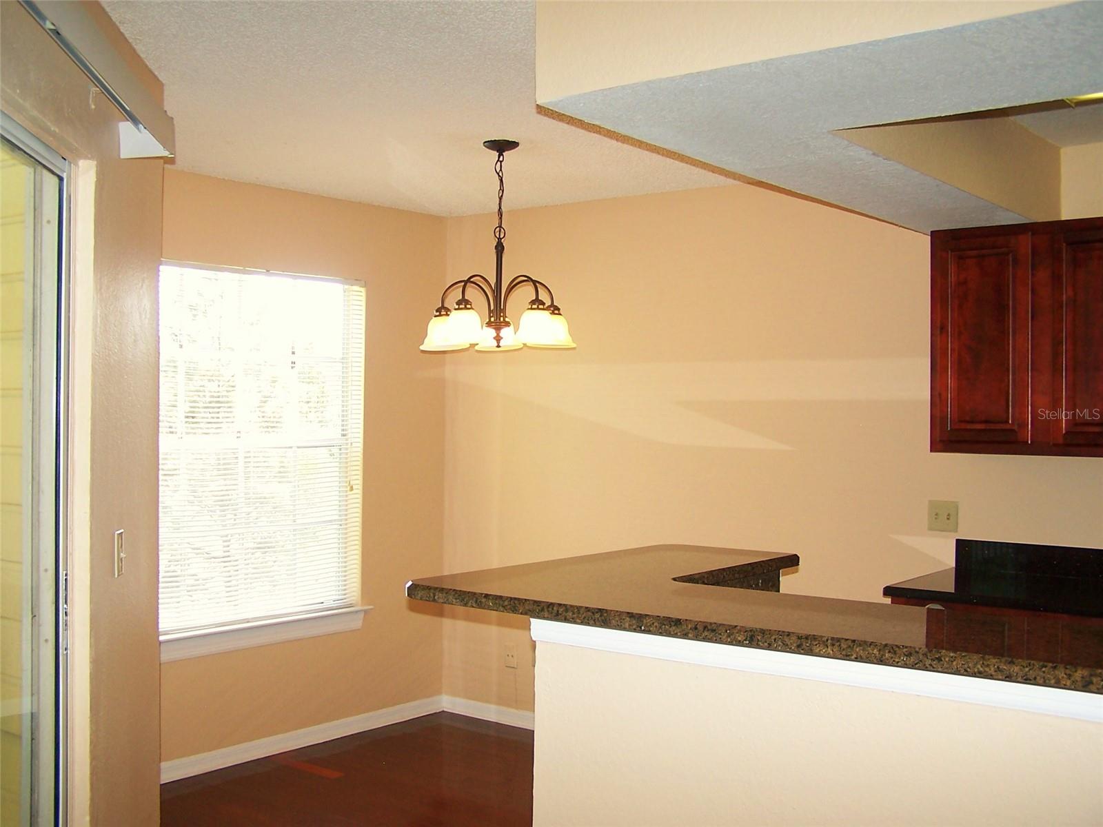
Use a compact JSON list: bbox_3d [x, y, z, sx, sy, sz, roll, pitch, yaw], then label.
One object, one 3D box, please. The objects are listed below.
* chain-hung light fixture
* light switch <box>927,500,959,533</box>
[{"bbox_3d":[-0.187,-0.608,4.389,0.585,0.735,0.580,0,0,0],"label":"chain-hung light fixture"},{"bbox_3d":[1.439,0.379,4.456,0.115,0.115,0.014,0,0,38],"label":"light switch"}]

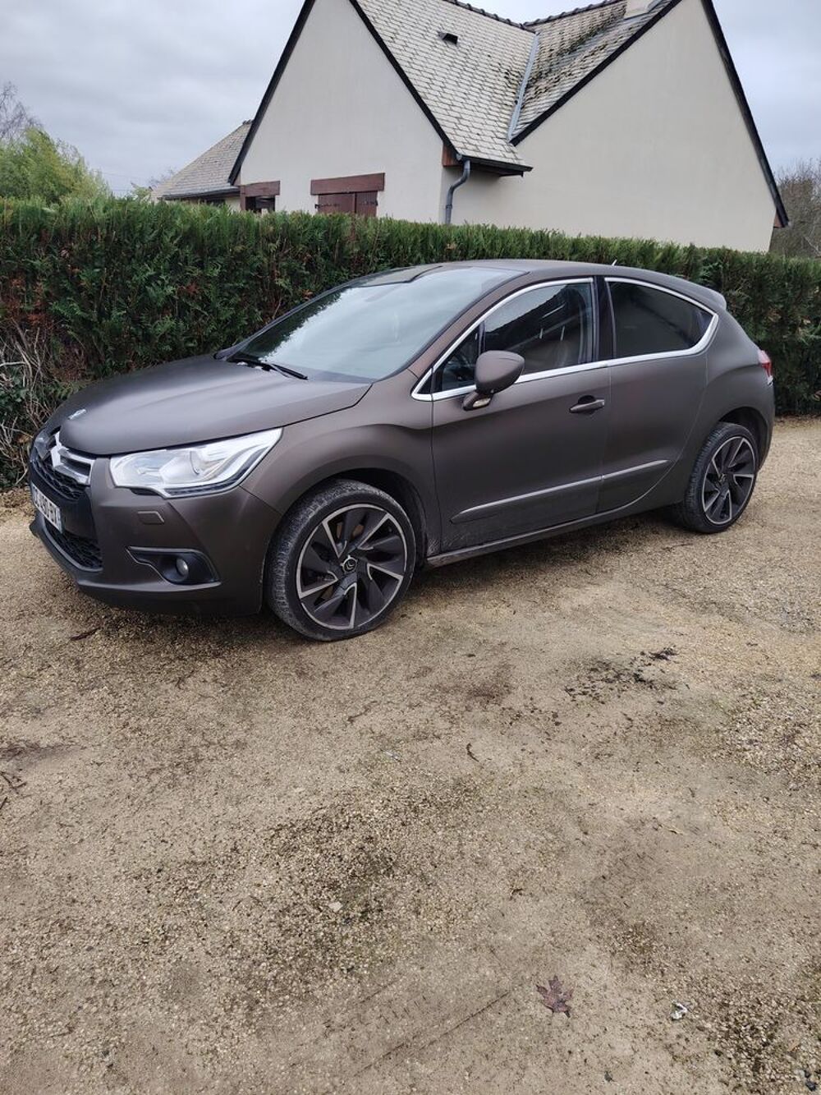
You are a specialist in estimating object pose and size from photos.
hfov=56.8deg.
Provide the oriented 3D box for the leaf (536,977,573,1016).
[{"bbox_3d":[0.307,0.942,1.603,0.078,0.014,0.098,-1,19,-7],"label":"leaf"}]

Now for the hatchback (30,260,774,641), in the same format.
[{"bbox_3d":[0.232,-0.780,4.241,4.275,1.535,1.980,-13,23,-34],"label":"hatchback"}]

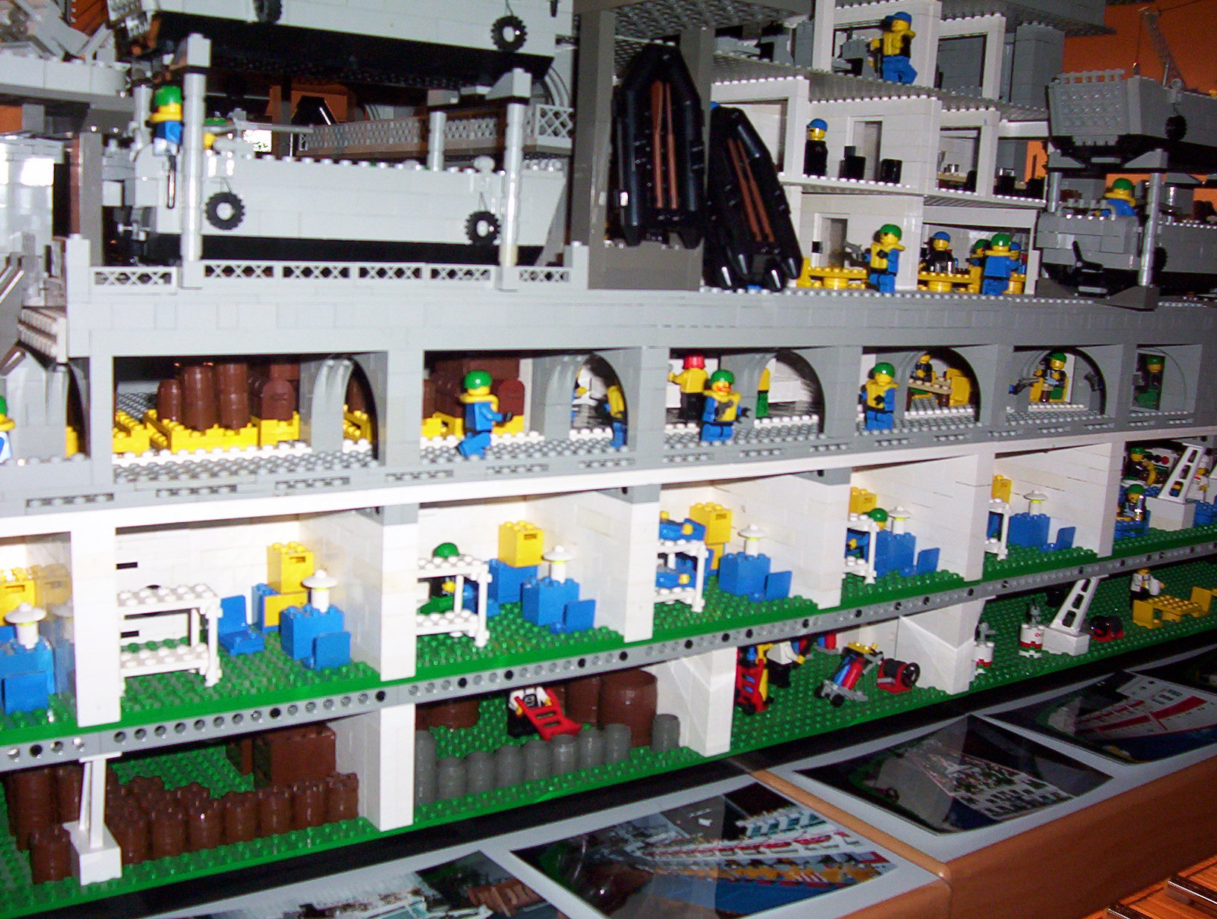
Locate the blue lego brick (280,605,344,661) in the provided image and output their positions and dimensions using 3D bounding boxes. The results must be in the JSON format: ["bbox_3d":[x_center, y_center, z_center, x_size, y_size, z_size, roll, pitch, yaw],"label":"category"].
[{"bbox_3d":[-0.131,0.075,0.666,0.024,0.021,0.016,-4,12,-38],"label":"blue lego brick"}]

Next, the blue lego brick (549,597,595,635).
[{"bbox_3d":[-0.017,0.073,0.717,0.016,0.015,0.016,-4,11,-39],"label":"blue lego brick"}]

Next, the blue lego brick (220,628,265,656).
[{"bbox_3d":[-0.165,0.082,0.677,0.016,0.007,0.016,-4,11,-36],"label":"blue lego brick"}]

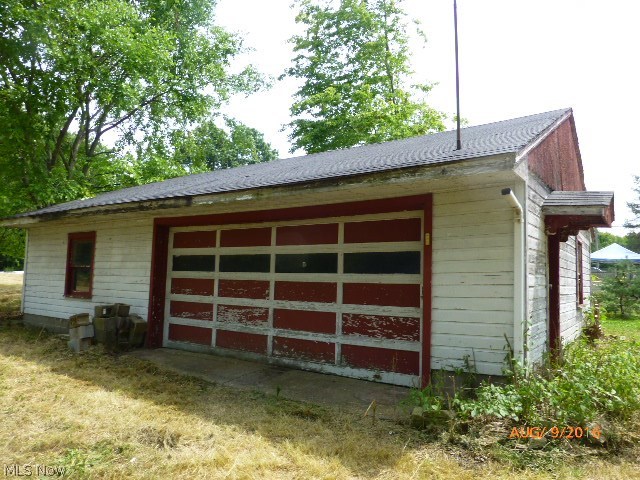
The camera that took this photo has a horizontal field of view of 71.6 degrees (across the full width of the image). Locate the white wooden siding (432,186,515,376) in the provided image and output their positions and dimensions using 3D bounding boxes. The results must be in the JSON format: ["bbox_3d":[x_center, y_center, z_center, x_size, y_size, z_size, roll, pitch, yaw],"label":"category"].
[{"bbox_3d":[1.669,0.433,4.853,0.877,1.997,0.100,-2,-6,34],"label":"white wooden siding"}]

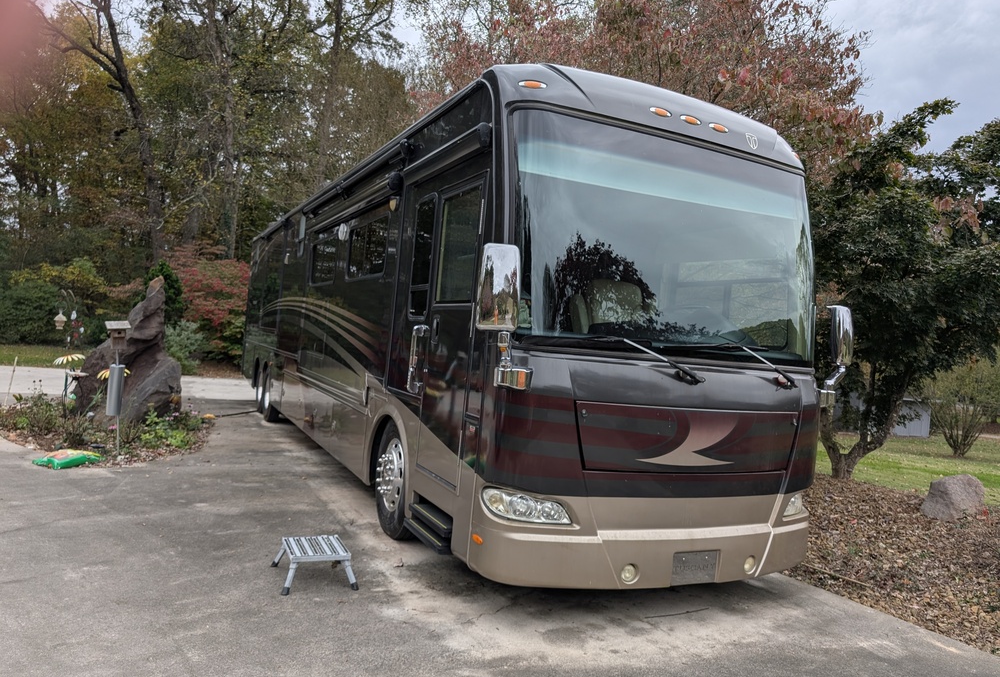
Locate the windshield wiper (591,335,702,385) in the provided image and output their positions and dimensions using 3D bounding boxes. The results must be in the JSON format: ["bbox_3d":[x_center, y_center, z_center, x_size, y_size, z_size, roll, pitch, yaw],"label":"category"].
[{"bbox_3d":[0.890,0.135,4.163,0.770,0.200,0.130,5,0,-21],"label":"windshield wiper"}]

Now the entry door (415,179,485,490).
[{"bbox_3d":[-0.327,-0.044,4.729,0.080,1.980,0.750,5,0,-27],"label":"entry door"}]

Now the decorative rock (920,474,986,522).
[{"bbox_3d":[5.368,1.898,8.236,0.670,0.470,0.540,5,0,37],"label":"decorative rock"}]

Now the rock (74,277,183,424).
[{"bbox_3d":[-5.462,0.118,10.300,1.560,2.150,1.300,5,0,-28],"label":"rock"}]

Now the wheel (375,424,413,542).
[{"bbox_3d":[-0.789,1.152,5.953,0.300,1.010,1.010,5,0,-27],"label":"wheel"}]

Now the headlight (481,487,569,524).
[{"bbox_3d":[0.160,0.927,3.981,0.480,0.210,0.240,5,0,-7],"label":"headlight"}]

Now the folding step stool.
[{"bbox_3d":[-1.244,1.506,4.678,0.460,0.215,0.550,5,0,-27],"label":"folding step stool"}]

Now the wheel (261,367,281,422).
[{"bbox_3d":[-3.720,0.839,11.603,0.310,1.000,1.000,5,0,-27],"label":"wheel"}]

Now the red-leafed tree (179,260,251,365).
[{"bbox_3d":[-9.528,-0.914,23.500,3.300,3.600,3.100,5,0,-22],"label":"red-leafed tree"}]

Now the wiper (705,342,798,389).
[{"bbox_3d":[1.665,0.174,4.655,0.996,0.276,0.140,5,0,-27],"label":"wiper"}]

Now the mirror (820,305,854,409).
[{"bbox_3d":[2.452,0.134,5.041,0.250,0.770,0.190,5,0,-27],"label":"mirror"}]

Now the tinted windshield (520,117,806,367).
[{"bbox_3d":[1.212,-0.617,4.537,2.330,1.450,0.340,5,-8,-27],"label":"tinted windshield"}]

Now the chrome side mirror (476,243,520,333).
[{"bbox_3d":[-0.014,-0.277,3.770,0.235,0.460,0.130,5,0,5],"label":"chrome side mirror"}]

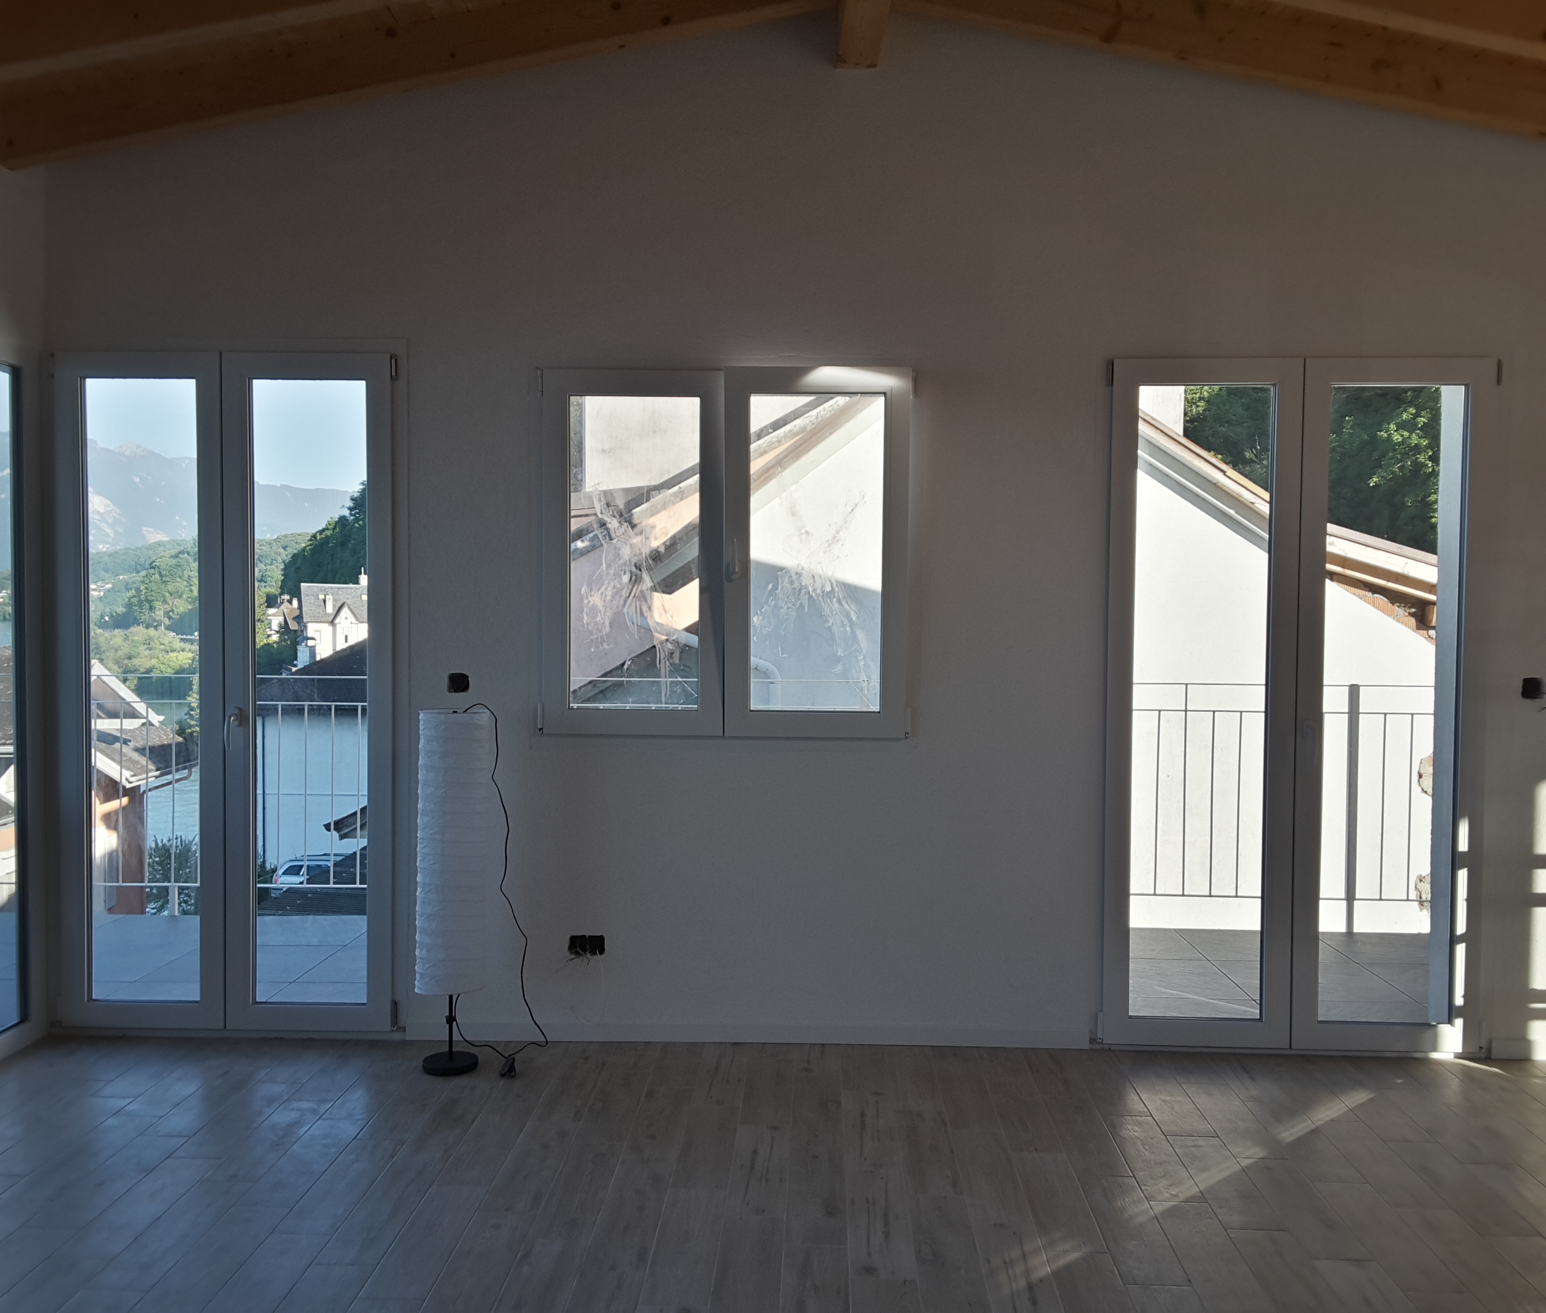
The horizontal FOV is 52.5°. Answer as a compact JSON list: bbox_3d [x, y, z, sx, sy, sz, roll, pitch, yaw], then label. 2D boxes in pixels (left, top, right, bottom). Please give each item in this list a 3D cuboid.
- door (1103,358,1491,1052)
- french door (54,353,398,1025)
[{"bbox_3d":[1.754,0.166,5.248,1.256,2.302,0.080,0,2,2],"label":"door"},{"bbox_3d":[-1.871,0.127,5.370,1.154,2.311,0.080,0,2,2],"label":"french door"}]

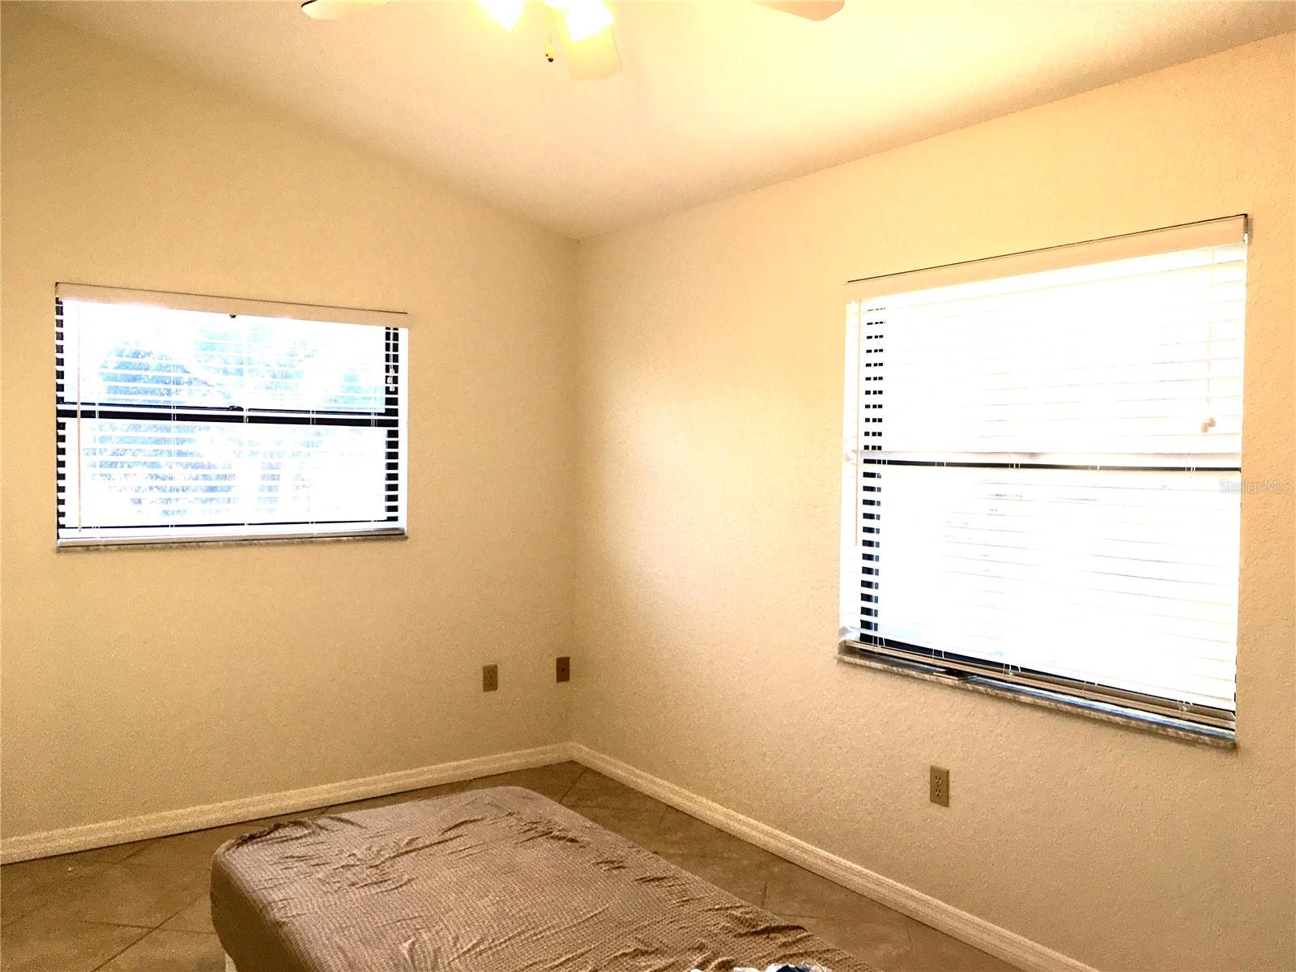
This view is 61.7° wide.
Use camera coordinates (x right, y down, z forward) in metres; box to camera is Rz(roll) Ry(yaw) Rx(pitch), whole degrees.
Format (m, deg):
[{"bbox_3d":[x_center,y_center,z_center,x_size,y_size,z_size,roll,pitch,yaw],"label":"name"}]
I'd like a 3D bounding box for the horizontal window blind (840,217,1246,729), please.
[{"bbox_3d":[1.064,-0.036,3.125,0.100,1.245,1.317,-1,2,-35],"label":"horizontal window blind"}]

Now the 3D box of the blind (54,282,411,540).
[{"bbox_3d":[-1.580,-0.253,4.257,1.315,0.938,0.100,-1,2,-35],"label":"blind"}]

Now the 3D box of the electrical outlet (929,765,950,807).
[{"bbox_3d":[0.889,0.918,3.316,0.010,0.115,0.071,-1,2,-35],"label":"electrical outlet"}]

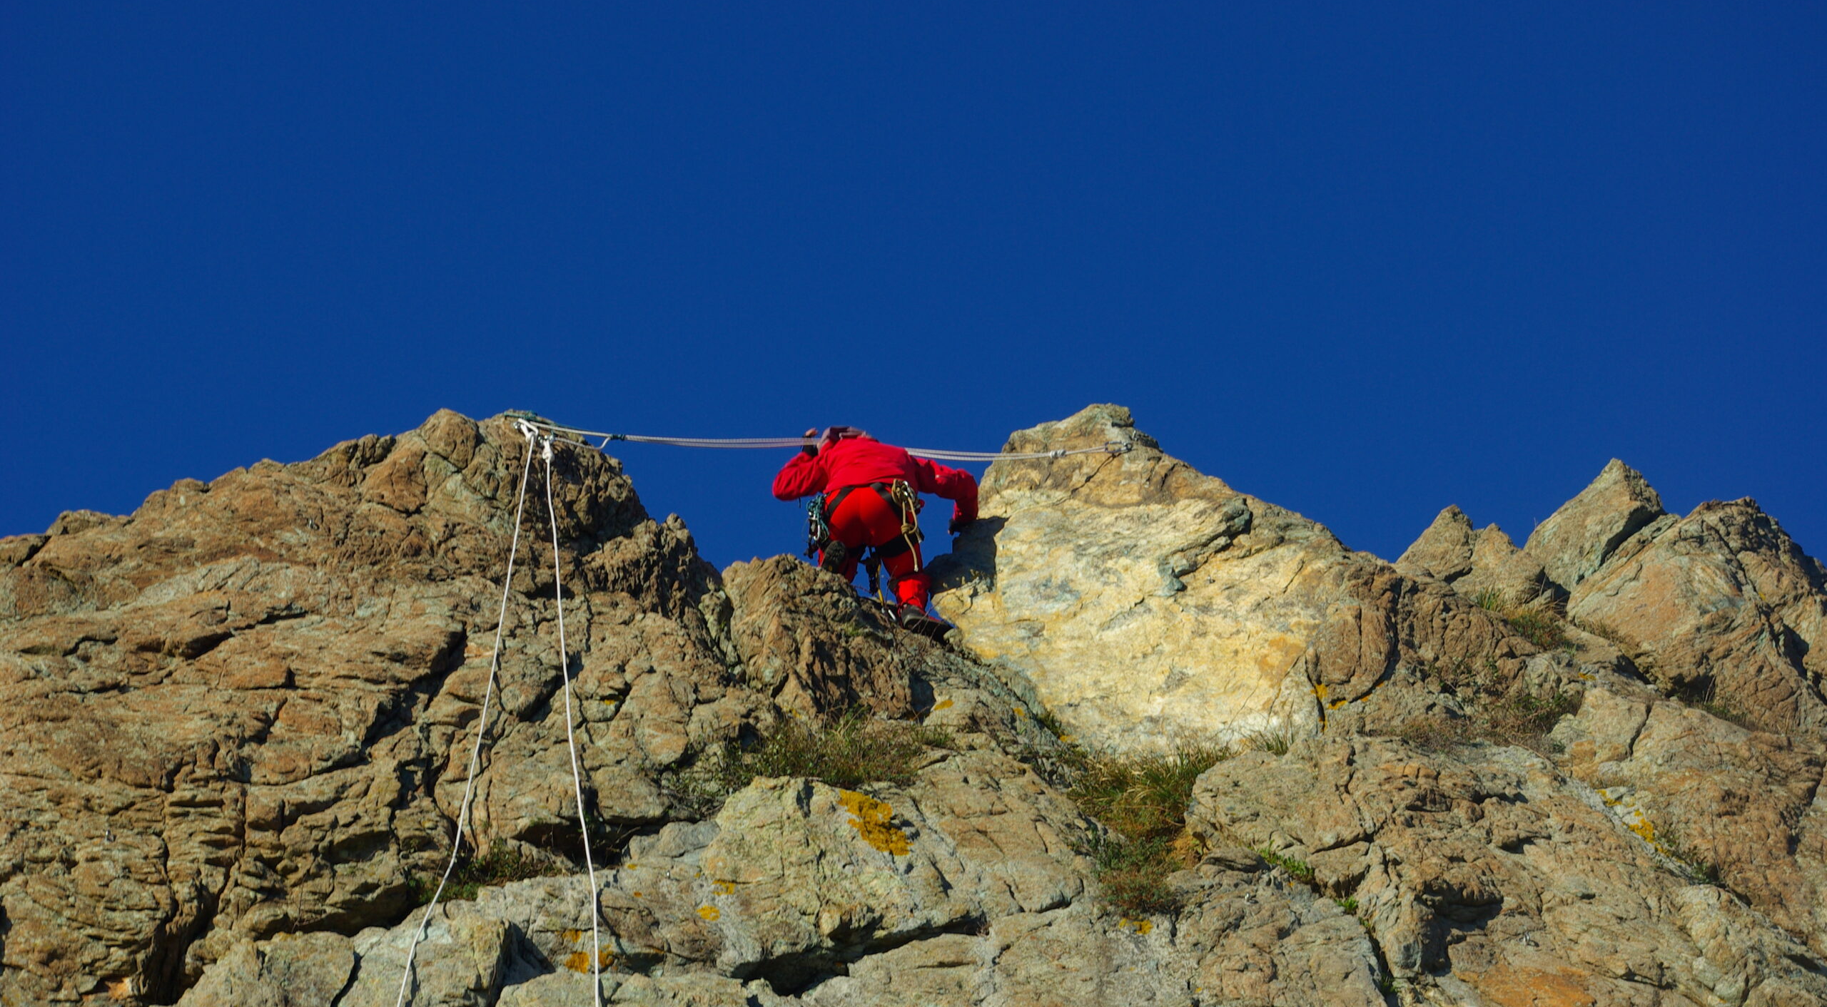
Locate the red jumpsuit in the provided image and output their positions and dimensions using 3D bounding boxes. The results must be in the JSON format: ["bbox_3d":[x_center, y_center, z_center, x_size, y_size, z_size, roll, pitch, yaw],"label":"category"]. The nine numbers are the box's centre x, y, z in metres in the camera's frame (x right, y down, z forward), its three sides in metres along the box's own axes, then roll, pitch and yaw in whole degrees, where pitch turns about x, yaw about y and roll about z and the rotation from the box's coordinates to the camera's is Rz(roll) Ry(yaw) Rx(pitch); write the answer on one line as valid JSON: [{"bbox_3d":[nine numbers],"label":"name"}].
[{"bbox_3d":[-0.179,0.065,19.000,0.920,1.150,0.780,4,-30,-7],"label":"red jumpsuit"}]

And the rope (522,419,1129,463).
[{"bbox_3d":[-0.398,-0.289,19.200,2.800,0.200,0.250,0,-30,0],"label":"rope"}]

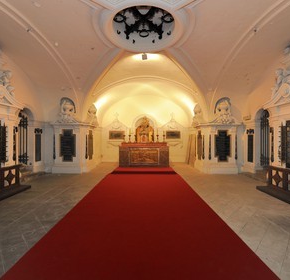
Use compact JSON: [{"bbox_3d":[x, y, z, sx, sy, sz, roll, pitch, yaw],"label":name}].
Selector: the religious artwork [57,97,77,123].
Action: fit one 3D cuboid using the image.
[{"bbox_3d":[-3.571,-1.366,7.500,0.942,1.217,0.420,0,0,0],"label":"religious artwork"}]

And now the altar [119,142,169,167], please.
[{"bbox_3d":[-0.020,0.820,8.900,2.550,1.140,1.100,0,0,0],"label":"altar"}]

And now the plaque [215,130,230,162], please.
[{"bbox_3d":[3.527,0.293,7.360,0.744,1.442,0.070,0,0,0],"label":"plaque"}]

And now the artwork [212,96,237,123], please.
[{"bbox_3d":[3.628,-1.350,7.500,1.102,1.249,0.420,0,0,0],"label":"artwork"}]

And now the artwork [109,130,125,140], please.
[{"bbox_3d":[-1.825,-0.288,10.700,1.003,0.537,0.060,0,0,0],"label":"artwork"}]

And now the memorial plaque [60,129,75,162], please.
[{"bbox_3d":[-3.468,0.268,7.360,0.744,1.483,0.070,0,0,0],"label":"memorial plaque"}]

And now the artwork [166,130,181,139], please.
[{"bbox_3d":[1.881,-0.301,10.700,0.944,0.511,0.060,0,0,0],"label":"artwork"}]

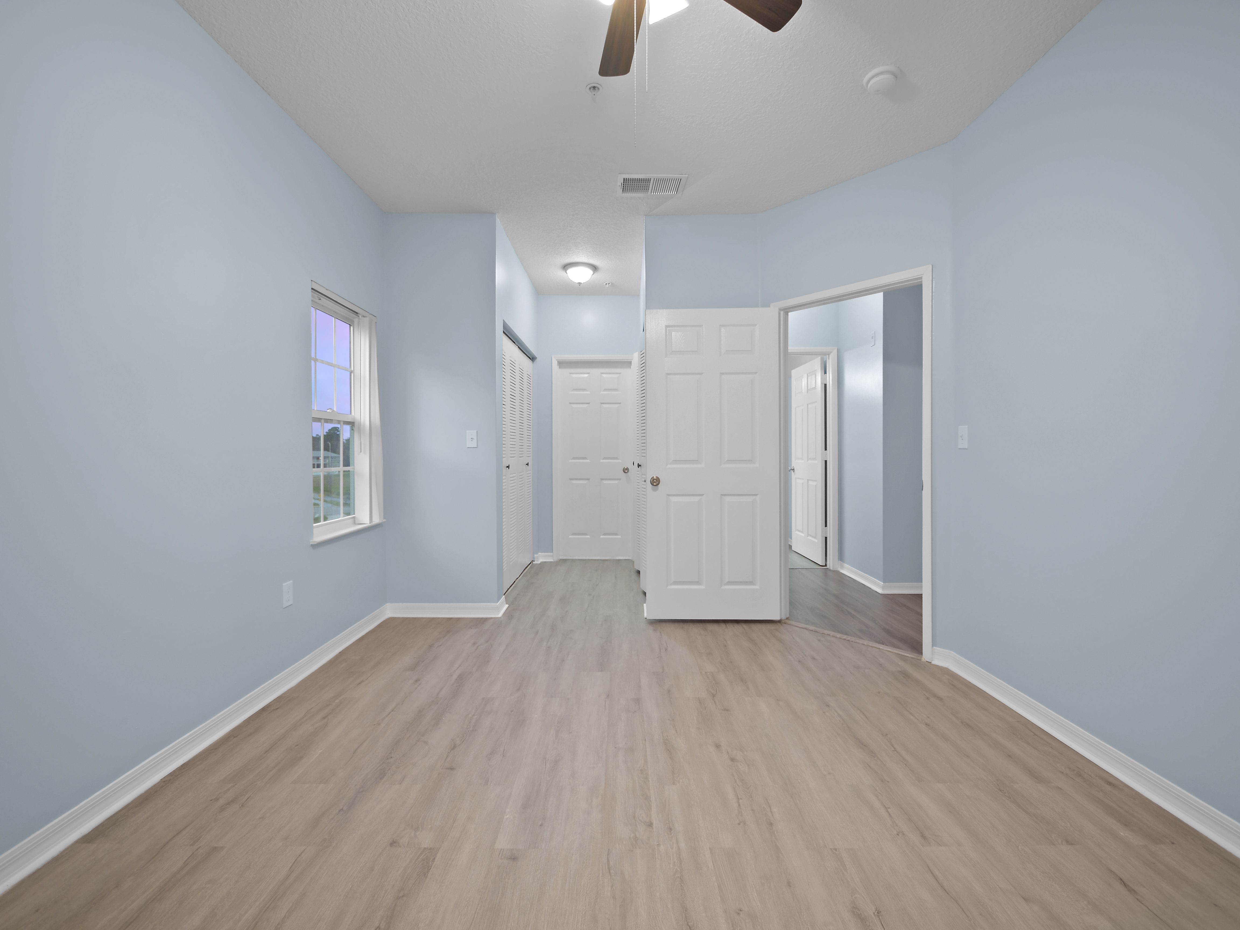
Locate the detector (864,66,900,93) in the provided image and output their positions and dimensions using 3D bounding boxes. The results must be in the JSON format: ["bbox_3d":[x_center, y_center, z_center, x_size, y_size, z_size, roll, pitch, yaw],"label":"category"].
[{"bbox_3d":[1.126,-1.640,2.154,0.140,0.046,0.140,0,1,0],"label":"detector"}]

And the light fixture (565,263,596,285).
[{"bbox_3d":[-0.349,-1.643,4.395,0.305,0.140,0.305,0,1,0],"label":"light fixture"}]

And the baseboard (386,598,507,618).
[{"bbox_3d":[-1.198,0.991,3.505,0.780,0.092,0.200,0,1,0],"label":"baseboard"}]

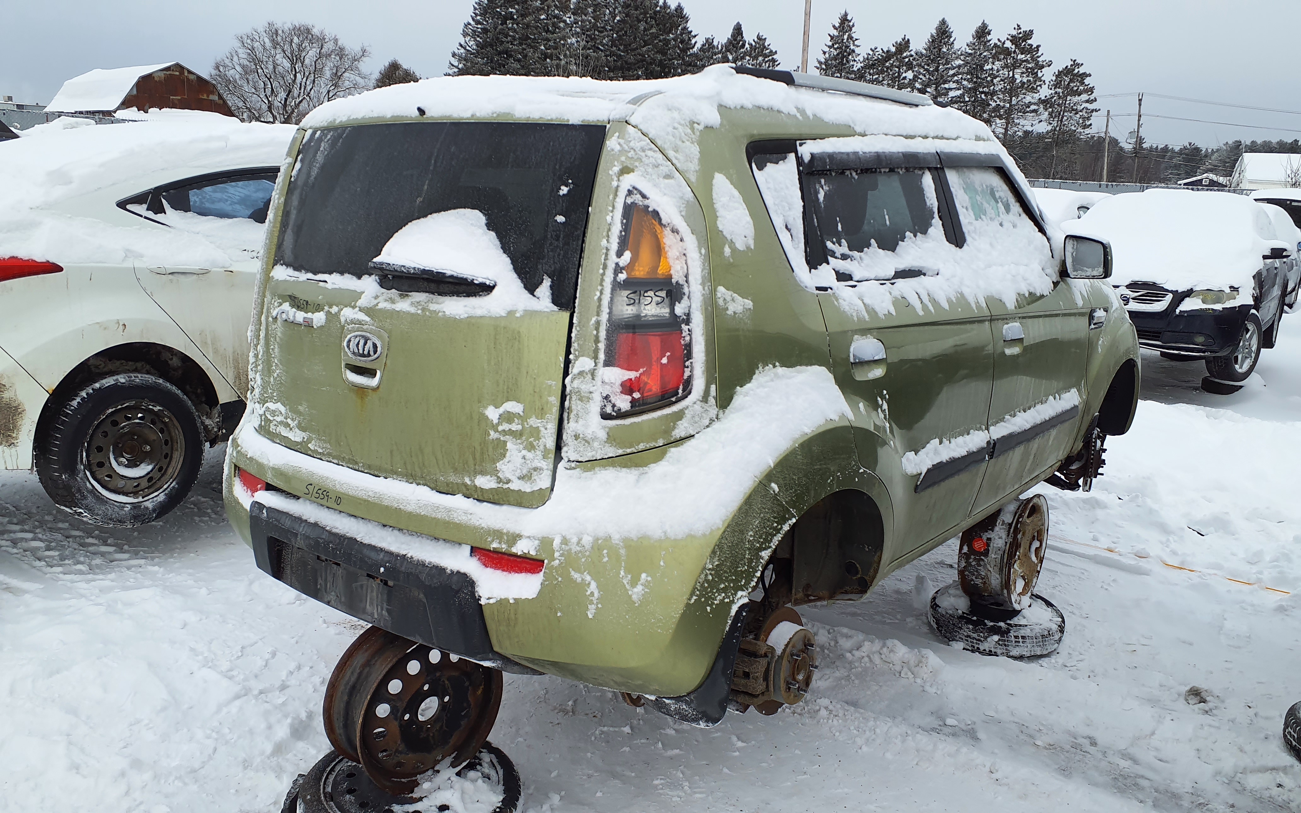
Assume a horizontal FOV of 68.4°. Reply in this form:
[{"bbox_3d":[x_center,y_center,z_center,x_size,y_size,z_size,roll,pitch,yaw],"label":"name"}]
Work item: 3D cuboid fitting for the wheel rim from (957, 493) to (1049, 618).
[{"bbox_3d":[1.363,0.536,3.685,0.181,0.440,0.440,11,16,39],"label":"wheel rim"}]

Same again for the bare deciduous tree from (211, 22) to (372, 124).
[{"bbox_3d":[-30.148,-26.575,81.426,13.300,11.519,13.000,3,14,0],"label":"bare deciduous tree"}]

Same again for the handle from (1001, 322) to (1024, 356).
[{"bbox_3d":[1.157,-0.216,3.060,0.055,0.100,0.190,14,17,37],"label":"handle"}]

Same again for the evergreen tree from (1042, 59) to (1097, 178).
[{"bbox_3d":[27.020,-16.866,62.454,4.200,10.970,4.200,5,13,22],"label":"evergreen tree"}]

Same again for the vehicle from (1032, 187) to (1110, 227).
[{"bbox_3d":[5.300,-2.194,13.300,1.800,1.600,4.400,14,18,37],"label":"vehicle"}]

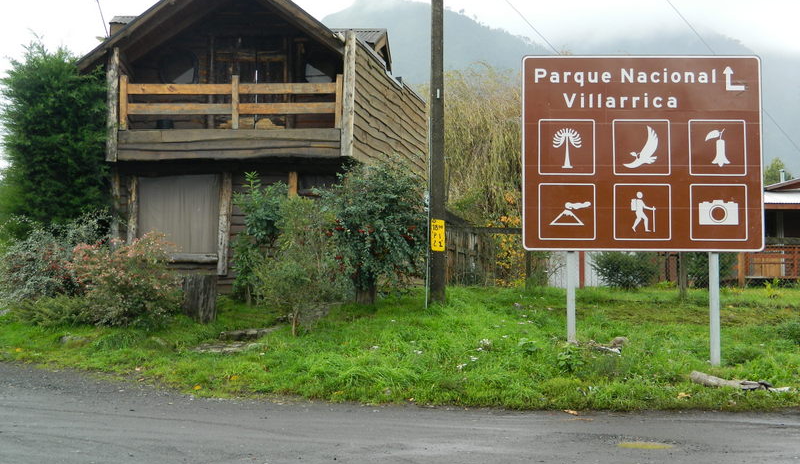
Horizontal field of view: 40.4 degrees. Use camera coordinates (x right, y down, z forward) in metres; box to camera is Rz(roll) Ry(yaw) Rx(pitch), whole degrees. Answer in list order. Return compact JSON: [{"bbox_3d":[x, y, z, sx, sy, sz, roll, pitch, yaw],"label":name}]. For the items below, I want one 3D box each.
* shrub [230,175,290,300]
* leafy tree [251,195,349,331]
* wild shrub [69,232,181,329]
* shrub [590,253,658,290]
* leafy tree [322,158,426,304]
[{"bbox_3d":[-2.561,0.137,19.800,1.030,2.320,0.970,0,-2,0],"label":"shrub"},{"bbox_3d":[-1.521,0.497,16.600,1.420,2.100,1.350,0,-2,0],"label":"leafy tree"},{"bbox_3d":[-4.540,0.783,17.900,1.790,1.580,1.700,0,-2,0],"label":"wild shrub"},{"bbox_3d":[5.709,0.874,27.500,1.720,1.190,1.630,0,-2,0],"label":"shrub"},{"bbox_3d":[-0.437,-0.009,18.600,1.730,2.450,1.640,0,-2,0],"label":"leafy tree"}]

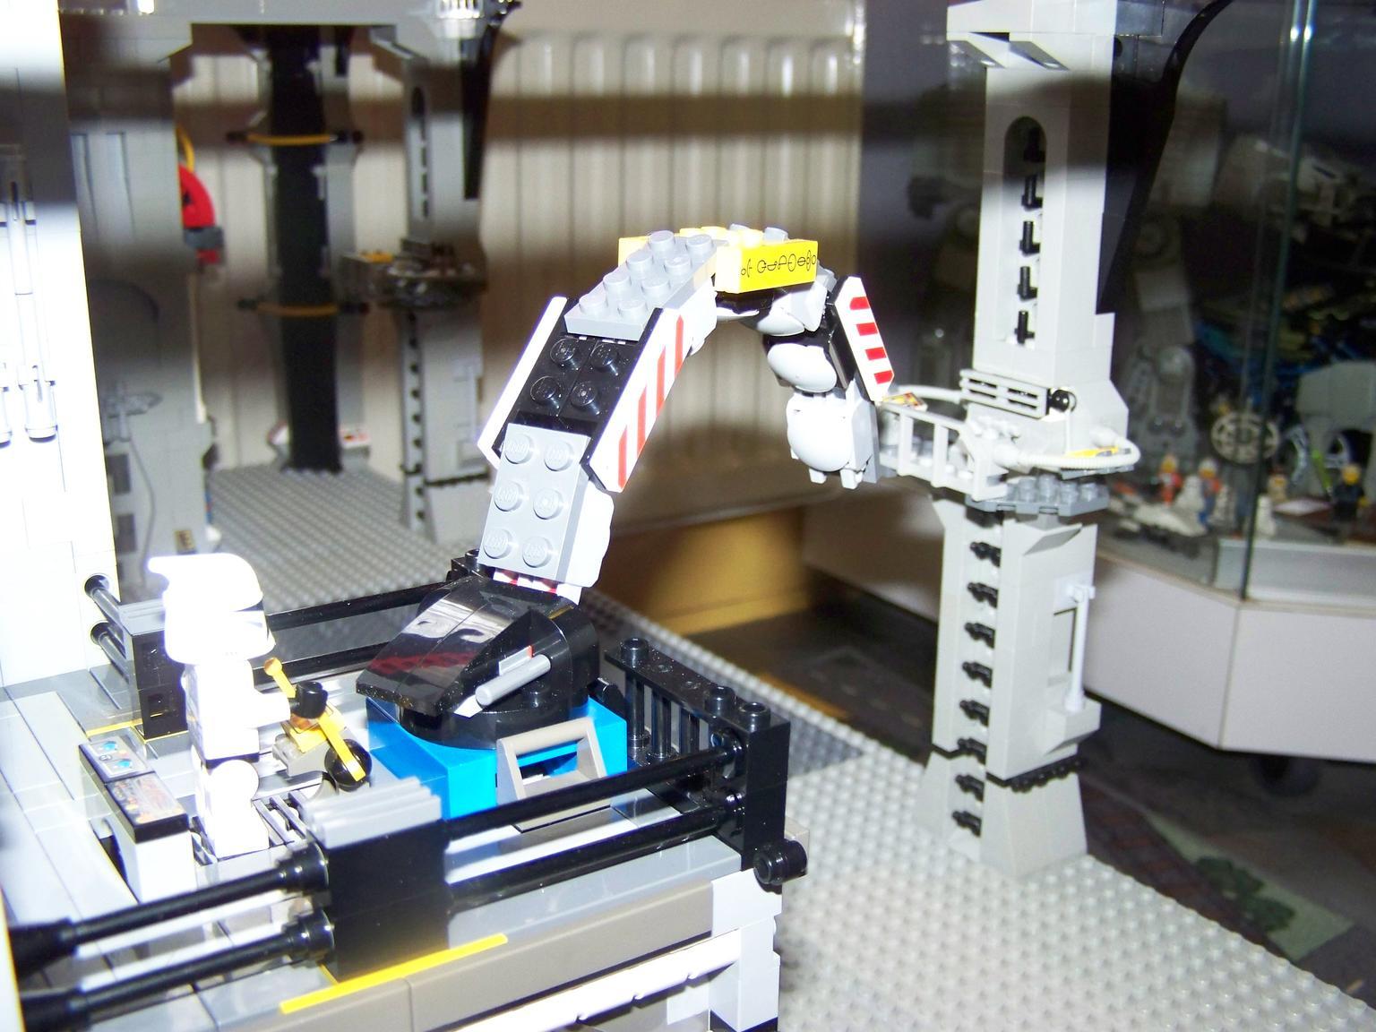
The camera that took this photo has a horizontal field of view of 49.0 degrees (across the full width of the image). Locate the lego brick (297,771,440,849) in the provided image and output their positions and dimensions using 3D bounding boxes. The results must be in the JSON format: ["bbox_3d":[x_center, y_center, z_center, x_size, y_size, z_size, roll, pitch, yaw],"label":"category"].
[{"bbox_3d":[-0.042,0.039,0.201,0.016,0.003,0.008,-10,19,-33],"label":"lego brick"}]

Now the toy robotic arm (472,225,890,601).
[{"bbox_3d":[0.005,-0.025,0.302,0.031,0.068,0.136,9,18,29],"label":"toy robotic arm"}]

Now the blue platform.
[{"bbox_3d":[-0.033,0.037,0.256,0.032,0.010,0.032,-10,19,-33],"label":"blue platform"}]

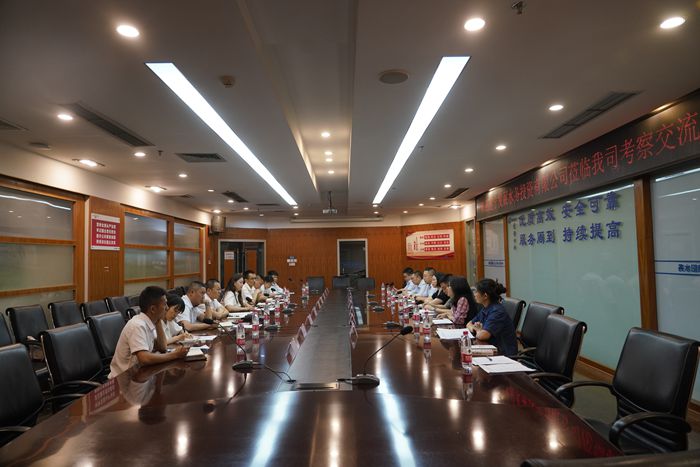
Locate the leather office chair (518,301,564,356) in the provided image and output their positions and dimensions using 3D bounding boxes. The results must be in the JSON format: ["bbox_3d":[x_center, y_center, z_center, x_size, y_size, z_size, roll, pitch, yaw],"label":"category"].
[{"bbox_3d":[1.466,1.121,3.957,0.660,1.010,0.610,-1,-3,-10],"label":"leather office chair"}]

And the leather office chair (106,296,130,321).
[{"bbox_3d":[-3.007,1.389,6.604,0.640,0.960,0.600,-1,-3,0],"label":"leather office chair"}]

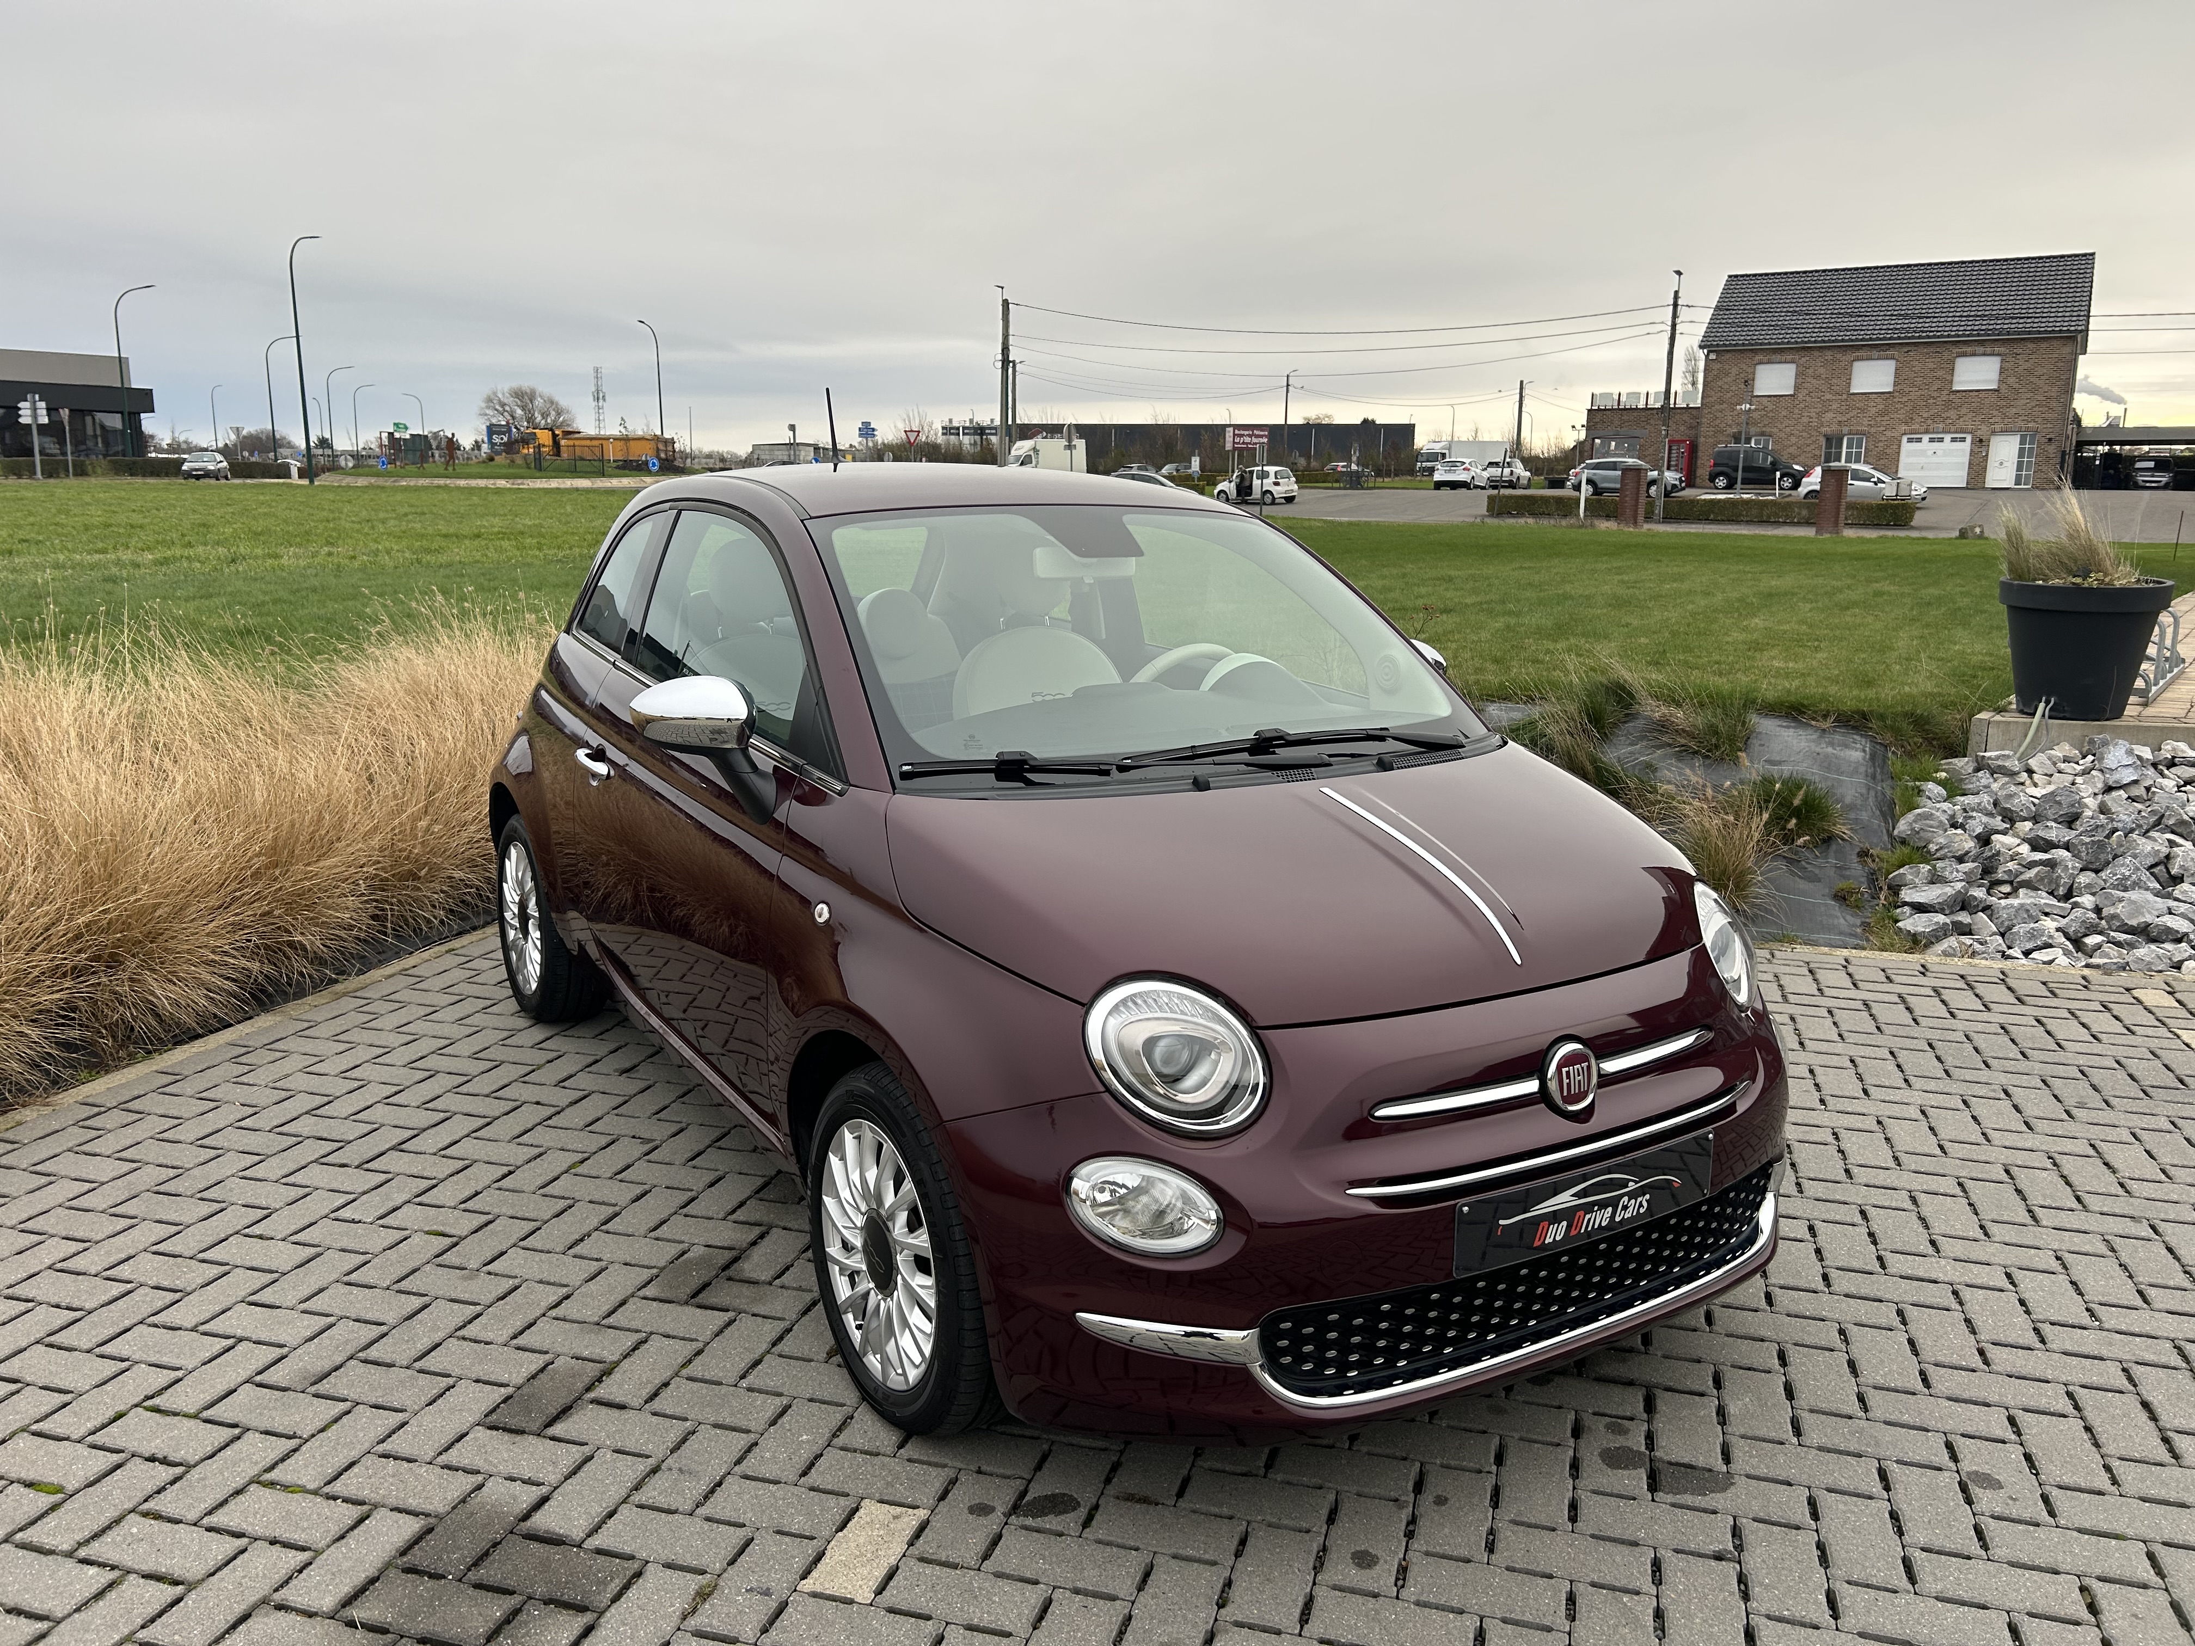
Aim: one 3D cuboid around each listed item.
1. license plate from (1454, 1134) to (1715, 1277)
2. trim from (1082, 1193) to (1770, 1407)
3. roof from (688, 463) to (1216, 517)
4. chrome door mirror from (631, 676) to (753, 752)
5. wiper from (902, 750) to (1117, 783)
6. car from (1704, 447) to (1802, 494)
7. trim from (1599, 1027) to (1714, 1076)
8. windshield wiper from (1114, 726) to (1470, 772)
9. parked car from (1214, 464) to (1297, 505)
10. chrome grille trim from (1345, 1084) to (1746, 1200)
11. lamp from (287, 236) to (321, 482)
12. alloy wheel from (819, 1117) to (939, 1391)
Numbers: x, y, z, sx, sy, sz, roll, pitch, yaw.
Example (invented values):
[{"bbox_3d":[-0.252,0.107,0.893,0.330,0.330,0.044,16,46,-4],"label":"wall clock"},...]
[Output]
[{"bbox_3d":[0.700,0.535,2.343,0.520,0.110,0.020,-6,14,-31],"label":"license plate"},{"bbox_3d":[0.637,0.665,2.459,1.400,0.150,0.270,-6,13,-31],"label":"trim"},{"bbox_3d":[-0.404,-0.783,3.901,1.040,0.100,1.220,-6,14,-31],"label":"roof"},{"bbox_3d":[-0.711,-0.191,2.868,0.185,0.130,0.120,-6,14,-31],"label":"chrome door mirror"},{"bbox_3d":[-0.141,-0.086,2.674,0.370,0.050,0.060,0,11,-2],"label":"wiper"},{"bbox_3d":[27.094,-14.547,67.500,3.930,1.780,1.720,8,14,30],"label":"car"},{"bbox_3d":[0.838,0.336,2.466,0.285,0.027,0.040,-8,14,-36],"label":"trim"},{"bbox_3d":[0.372,-0.139,2.986,0.810,0.055,0.090,-8,14,-35],"label":"windshield wiper"},{"bbox_3d":[6.319,-13.407,65.645,1.670,1.520,3.650,-11,17,-41],"label":"parked car"},{"bbox_3d":[0.685,0.445,2.341,0.825,0.028,0.065,-6,13,-31],"label":"chrome grille trim"},{"bbox_3d":[-35.992,-21.411,76.189,0.300,10.900,2.300,3,13,14],"label":"lamp"},{"bbox_3d":[-0.282,0.659,2.582,0.155,0.415,0.415,-6,13,-31],"label":"alloy wheel"}]

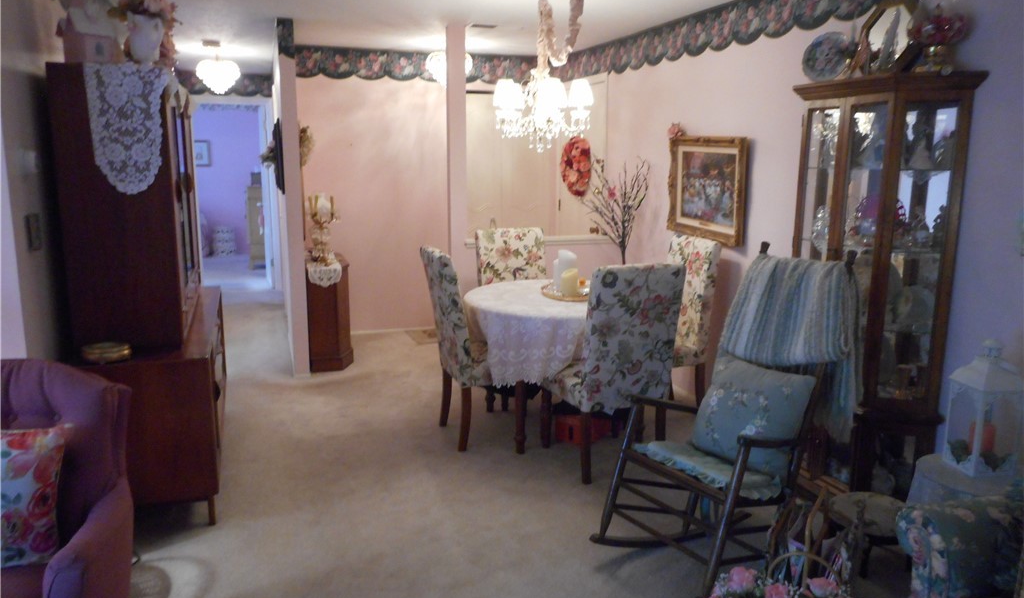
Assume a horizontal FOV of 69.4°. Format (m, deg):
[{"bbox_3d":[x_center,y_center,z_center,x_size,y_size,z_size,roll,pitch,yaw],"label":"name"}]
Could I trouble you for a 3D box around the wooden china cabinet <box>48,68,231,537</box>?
[{"bbox_3d":[-1.761,-0.106,3.710,0.517,1.885,1.810,-4,11,-19],"label":"wooden china cabinet"}]

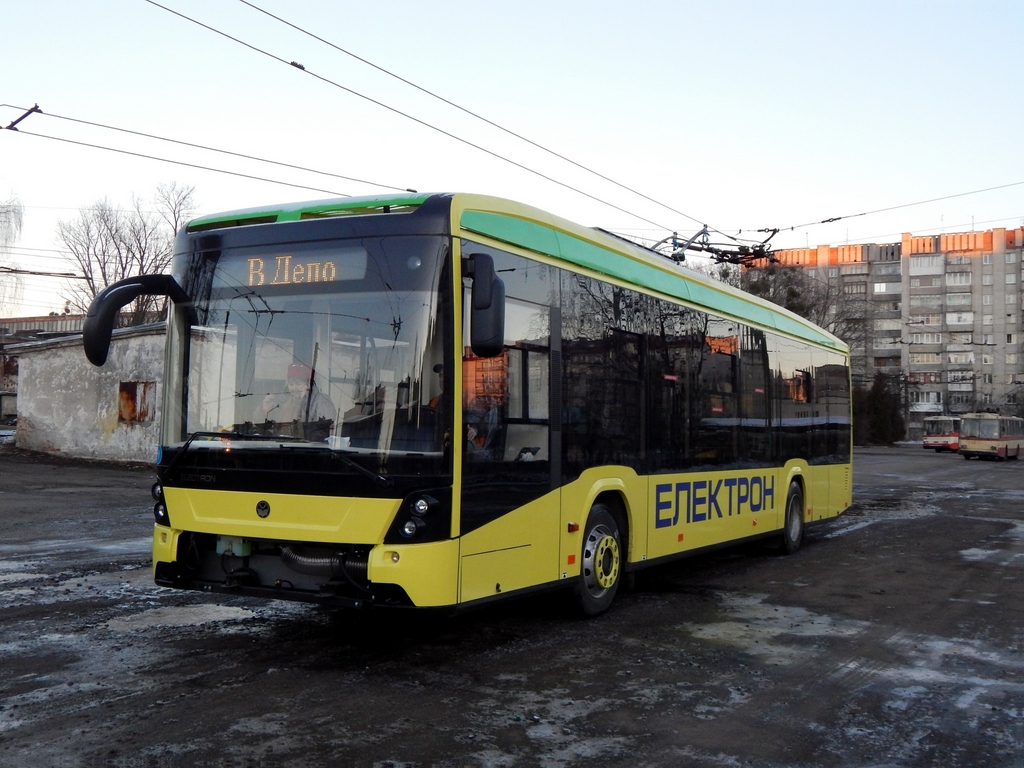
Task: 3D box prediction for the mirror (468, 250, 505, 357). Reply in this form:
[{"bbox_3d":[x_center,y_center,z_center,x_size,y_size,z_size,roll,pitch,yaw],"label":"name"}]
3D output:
[{"bbox_3d":[-0.178,-0.527,7.550,0.240,0.710,0.160,0,-3,19],"label":"mirror"}]

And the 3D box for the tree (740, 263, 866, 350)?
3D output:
[{"bbox_3d":[23.900,-2.400,92.000,10.400,15.000,9.500,1,-2,0],"label":"tree"}]

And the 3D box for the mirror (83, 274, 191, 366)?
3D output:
[{"bbox_3d":[-2.895,-0.475,8.700,0.550,0.680,0.480,0,-3,30],"label":"mirror"}]

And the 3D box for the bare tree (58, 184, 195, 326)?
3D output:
[{"bbox_3d":[-17.000,-2.900,50.000,6.500,11.900,6.000,1,-2,0],"label":"bare tree"}]

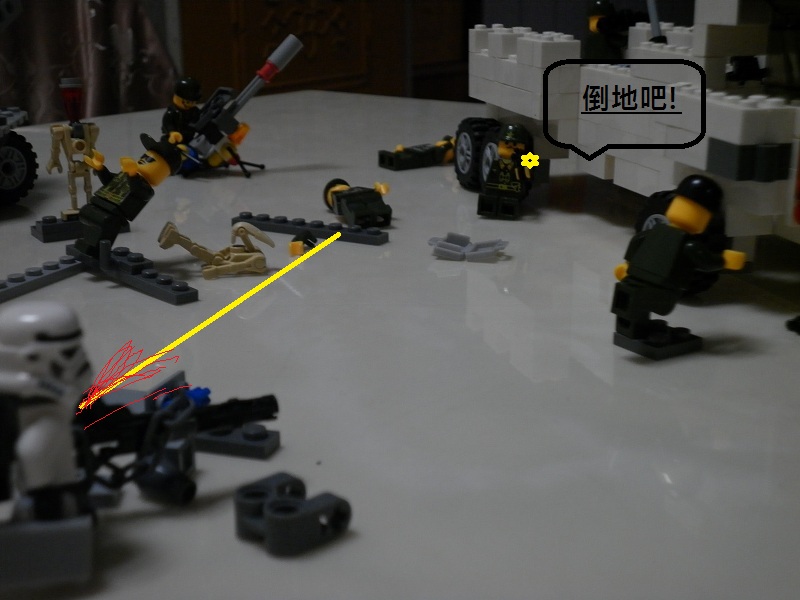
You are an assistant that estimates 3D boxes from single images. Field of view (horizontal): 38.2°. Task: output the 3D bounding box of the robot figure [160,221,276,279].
[{"bbox_3d":[-0.060,-0.018,0.378,0.038,0.017,0.017,-2,17,-6],"label":"robot figure"}]

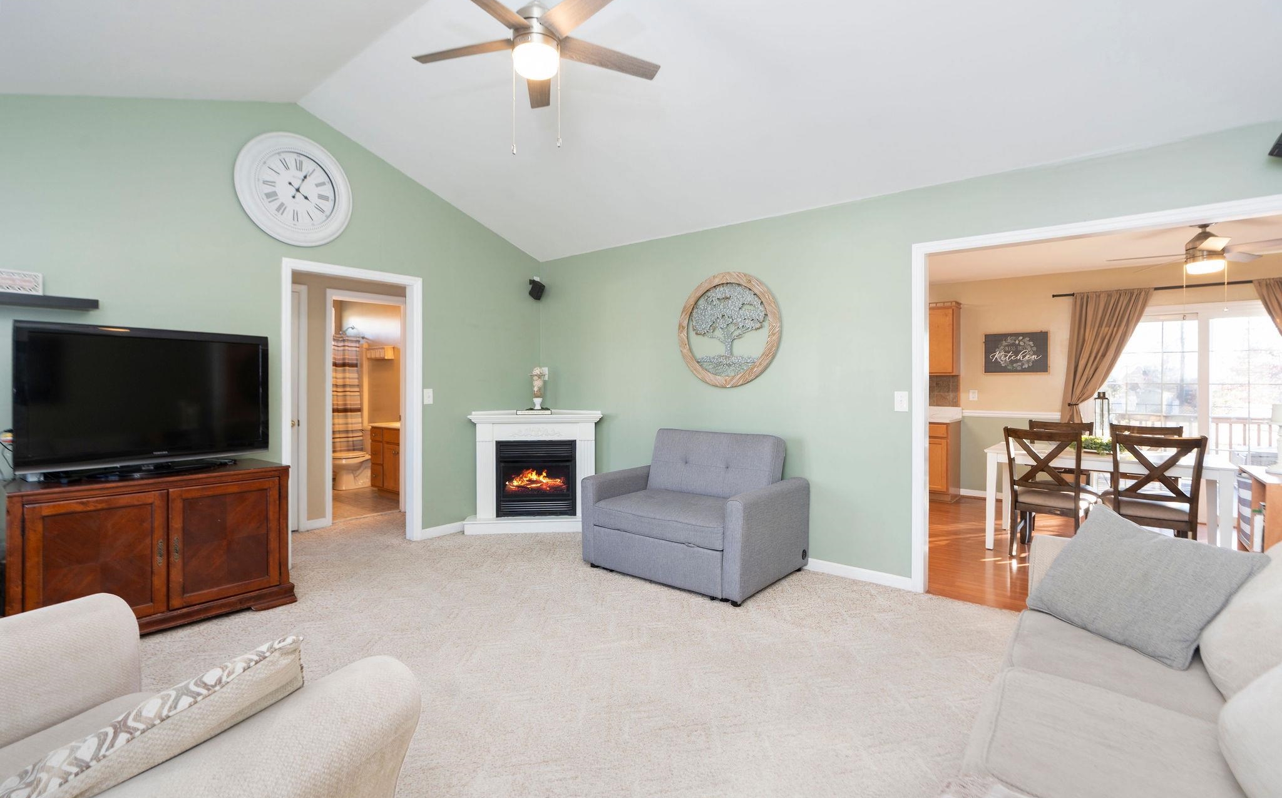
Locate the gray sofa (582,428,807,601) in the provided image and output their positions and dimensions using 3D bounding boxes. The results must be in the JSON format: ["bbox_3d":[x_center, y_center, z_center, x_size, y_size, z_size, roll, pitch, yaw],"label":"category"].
[{"bbox_3d":[0.359,0.706,3.911,1.240,0.910,0.870,1,2,38],"label":"gray sofa"}]

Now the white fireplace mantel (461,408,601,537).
[{"bbox_3d":[-0.940,0.615,5.168,1.170,1.030,0.690,0,1,-7],"label":"white fireplace mantel"}]

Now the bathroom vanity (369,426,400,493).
[{"bbox_3d":[-2.572,0.694,6.457,0.860,0.820,0.540,1,2,38],"label":"bathroom vanity"}]

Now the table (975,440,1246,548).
[{"bbox_3d":[3.457,0.788,4.304,1.365,0.765,0.920,1,1,41],"label":"table"}]

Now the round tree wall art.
[{"bbox_3d":[0.632,-0.511,4.210,0.850,0.850,0.035,1,2,38],"label":"round tree wall art"}]

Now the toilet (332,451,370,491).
[{"bbox_3d":[-3.523,0.716,6.964,0.430,0.730,0.700,1,1,38],"label":"toilet"}]

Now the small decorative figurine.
[{"bbox_3d":[-0.897,-0.096,4.979,0.125,0.385,0.125,0,1,-5],"label":"small decorative figurine"}]

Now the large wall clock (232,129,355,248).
[{"bbox_3d":[-2.300,-1.397,3.818,0.060,0.722,0.722,1,1,38],"label":"large wall clock"}]

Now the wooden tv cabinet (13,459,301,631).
[{"bbox_3d":[-2.598,0.791,3.054,0.590,0.780,1.140,1,2,38],"label":"wooden tv cabinet"}]

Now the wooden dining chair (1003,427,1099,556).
[{"bbox_3d":[3.069,0.692,4.257,0.540,0.955,0.460,-1,2,-44],"label":"wooden dining chair"}]

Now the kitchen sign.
[{"bbox_3d":[4.071,-0.499,6.174,0.590,0.445,0.030,1,2,38],"label":"kitchen sign"}]

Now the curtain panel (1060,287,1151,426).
[{"bbox_3d":[4.627,0.010,5.701,0.700,2.150,0.120,1,1,38],"label":"curtain panel"}]

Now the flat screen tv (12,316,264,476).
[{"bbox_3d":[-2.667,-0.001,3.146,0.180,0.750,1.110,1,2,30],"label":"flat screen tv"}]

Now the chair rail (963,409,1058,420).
[{"bbox_3d":[4.048,0.169,6.237,0.930,0.075,0.030,1,1,38],"label":"chair rail"}]

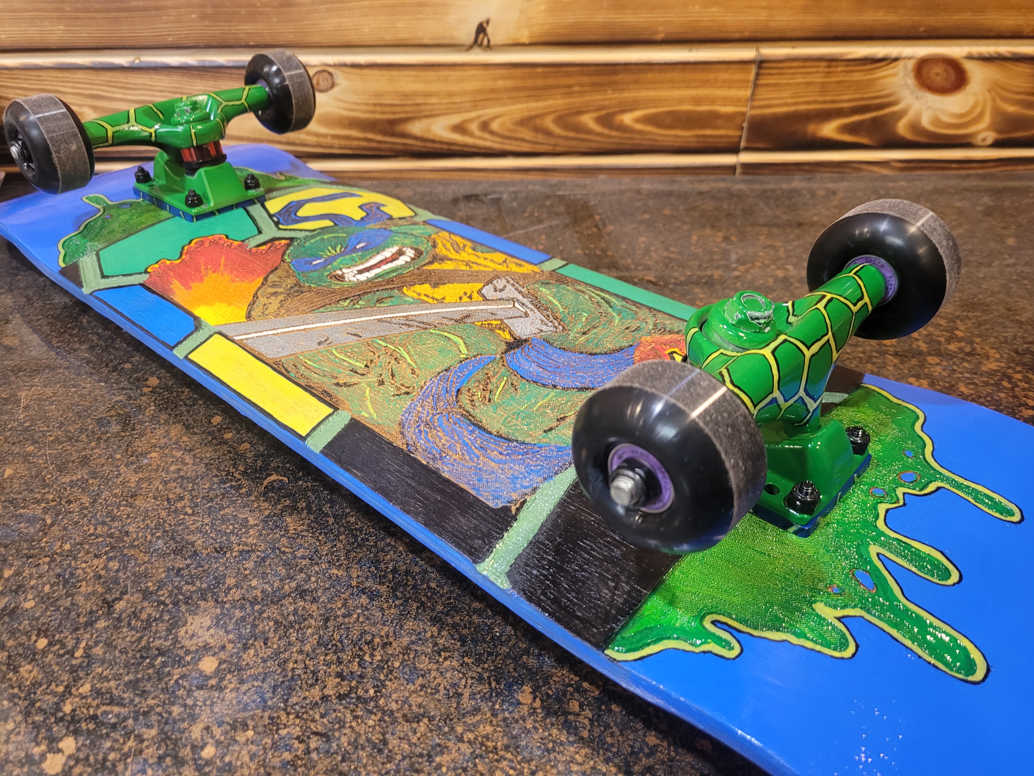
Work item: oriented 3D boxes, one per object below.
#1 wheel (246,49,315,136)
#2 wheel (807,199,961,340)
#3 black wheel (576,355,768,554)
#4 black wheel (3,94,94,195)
[{"bbox_3d":[-0.168,-0.210,0.551,0.054,0.054,0.033,27,43,33],"label":"wheel"},{"bbox_3d":[0.150,-0.048,0.320,0.054,0.054,0.033,28,44,34],"label":"wheel"},{"bbox_3d":[0.043,0.020,0.225,0.054,0.054,0.033,28,44,34],"label":"black wheel"},{"bbox_3d":[-0.273,-0.141,0.455,0.054,0.054,0.033,27,43,33],"label":"black wheel"}]

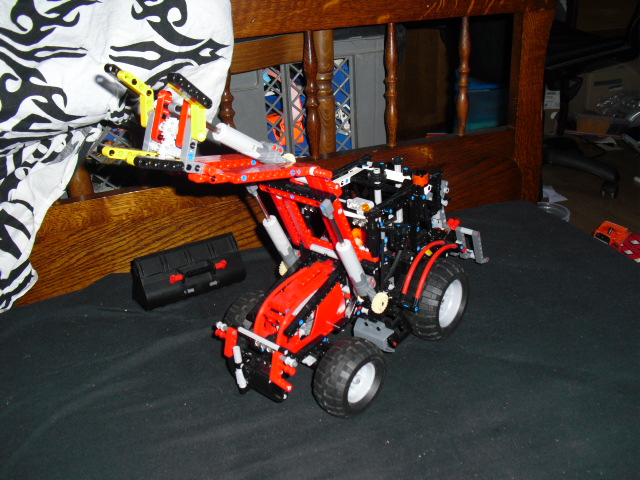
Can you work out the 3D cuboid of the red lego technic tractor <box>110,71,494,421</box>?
[{"bbox_3d":[0.013,-0.031,0.664,0.164,0.355,0.456,18,33,37],"label":"red lego technic tractor"}]

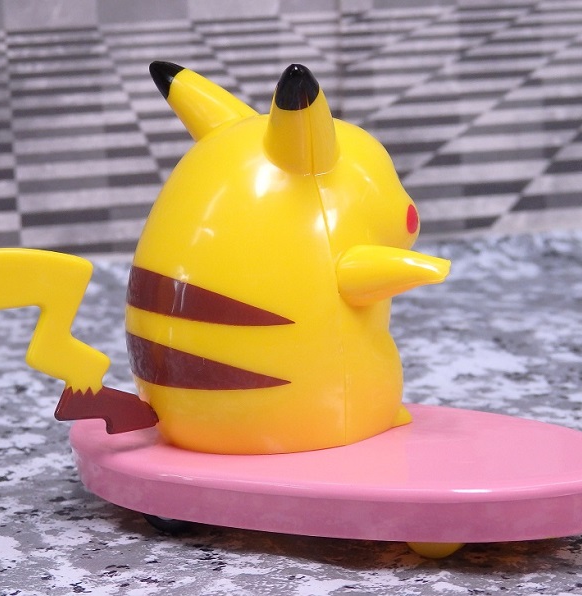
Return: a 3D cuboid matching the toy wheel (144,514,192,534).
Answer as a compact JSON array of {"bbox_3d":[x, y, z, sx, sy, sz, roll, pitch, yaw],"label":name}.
[{"bbox_3d":[-0.021,0.036,0.295,0.011,0.011,0.005,3,12,28],"label":"toy wheel"}]

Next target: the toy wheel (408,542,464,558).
[{"bbox_3d":[0.024,0.037,0.276,0.011,0.011,0.005,3,12,28],"label":"toy wheel"}]

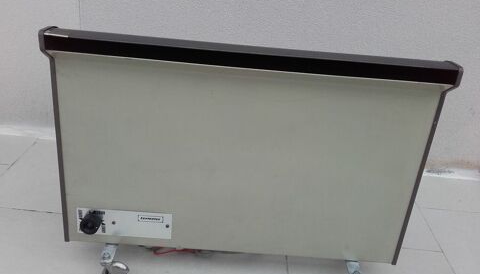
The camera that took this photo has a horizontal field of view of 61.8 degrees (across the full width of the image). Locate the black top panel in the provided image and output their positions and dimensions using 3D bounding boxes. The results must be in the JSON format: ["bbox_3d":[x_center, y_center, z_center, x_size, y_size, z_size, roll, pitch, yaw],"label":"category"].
[{"bbox_3d":[0.026,-0.152,0.760,0.765,0.032,0.078,5,22,-2],"label":"black top panel"}]

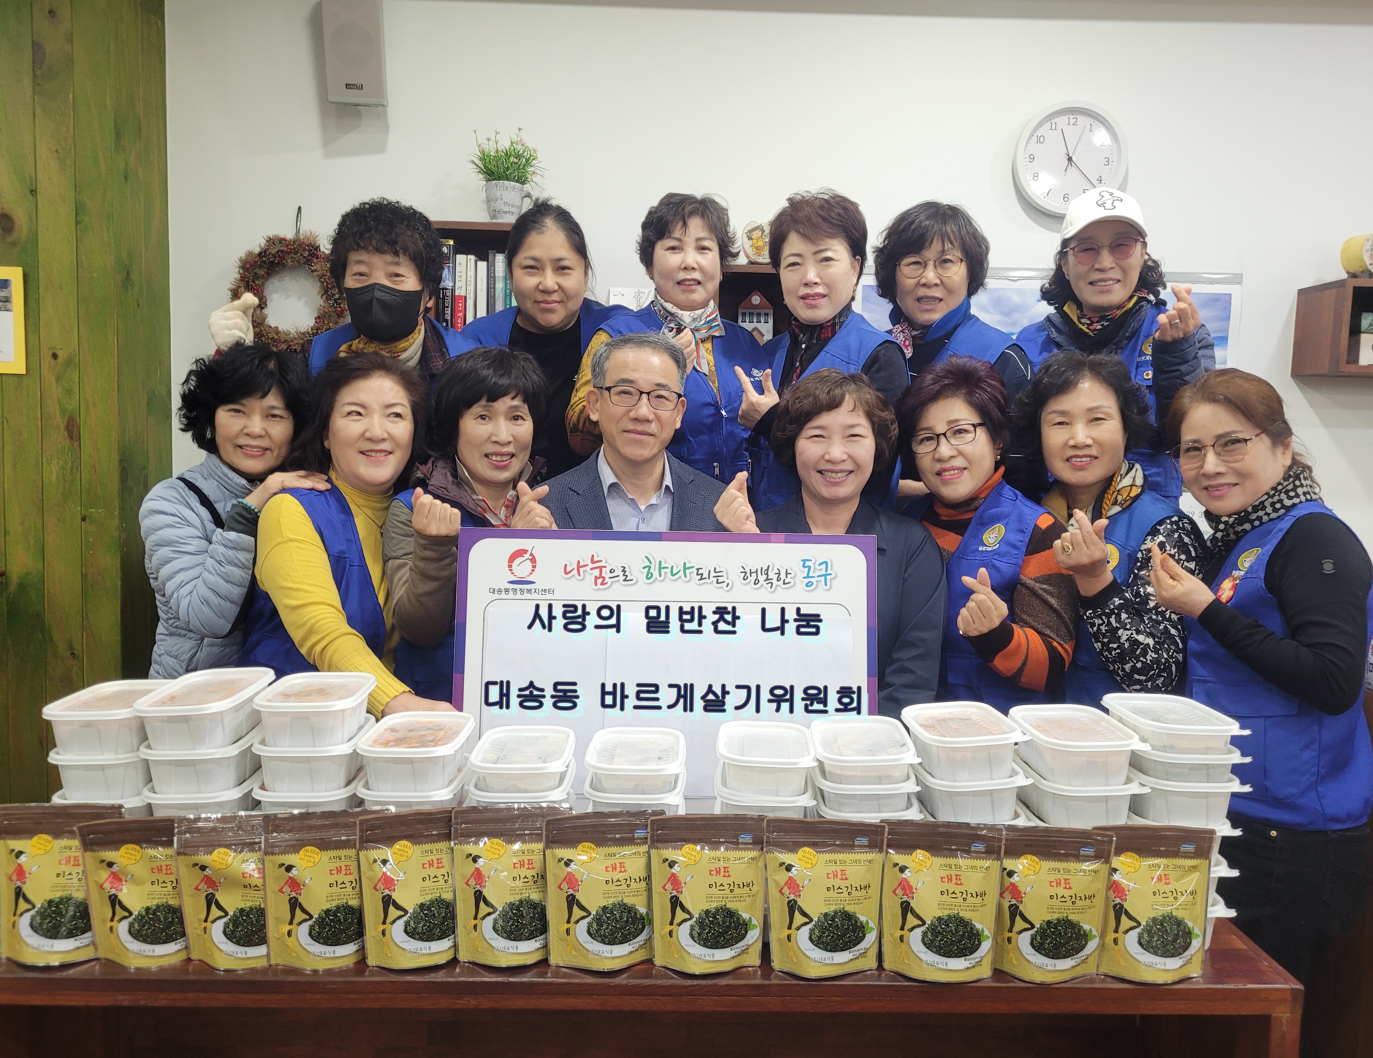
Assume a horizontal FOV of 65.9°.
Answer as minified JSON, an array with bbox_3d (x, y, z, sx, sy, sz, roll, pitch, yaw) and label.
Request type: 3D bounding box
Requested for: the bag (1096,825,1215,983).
[{"bbox_3d":[0.557,0.444,1.266,0.142,0.177,0.050,1,0,1],"label":"bag"}]

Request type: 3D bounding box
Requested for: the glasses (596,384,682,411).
[{"bbox_3d":[-0.089,-0.239,1.944,0.143,0.043,0.145,5,5,-8],"label":"glasses"}]

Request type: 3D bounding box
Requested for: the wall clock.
[{"bbox_3d":[0.990,-0.953,2.730,0.288,0.288,0.045,1,5,-1],"label":"wall clock"}]

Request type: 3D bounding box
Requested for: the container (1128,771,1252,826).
[{"bbox_3d":[0.626,0.331,1.387,0.130,0.058,0.182,2,5,1],"label":"container"}]

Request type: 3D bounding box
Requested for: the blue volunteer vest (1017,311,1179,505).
[{"bbox_3d":[0.856,-0.146,2.210,0.410,0.600,0.270,2,5,15],"label":"blue volunteer vest"}]

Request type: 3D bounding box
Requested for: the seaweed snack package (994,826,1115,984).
[{"bbox_3d":[0.434,0.446,1.271,0.143,0.171,0.050,4,-1,0],"label":"seaweed snack package"}]

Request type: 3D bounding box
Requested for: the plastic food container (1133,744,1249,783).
[{"bbox_3d":[0.701,0.321,1.544,0.140,0.042,0.202,1,4,-4],"label":"plastic food container"}]

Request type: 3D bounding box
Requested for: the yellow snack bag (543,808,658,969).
[{"bbox_3d":[-0.100,0.431,1.268,0.142,0.177,0.050,1,0,-7],"label":"yellow snack bag"}]

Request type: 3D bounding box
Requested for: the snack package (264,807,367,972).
[{"bbox_3d":[-0.462,0.461,1.360,0.152,0.200,0.055,0,4,-9],"label":"snack package"}]

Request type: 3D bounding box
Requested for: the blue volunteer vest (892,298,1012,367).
[{"bbox_3d":[0.487,-0.125,2.050,0.390,0.590,0.260,2,5,14],"label":"blue volunteer vest"}]

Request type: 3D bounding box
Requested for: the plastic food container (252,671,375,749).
[{"bbox_3d":[-0.517,0.252,1.488,0.134,0.061,0.202,1,4,-4],"label":"plastic food container"}]

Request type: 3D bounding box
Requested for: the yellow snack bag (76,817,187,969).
[{"bbox_3d":[-0.639,0.428,1.257,0.138,0.178,0.045,0,11,-8],"label":"yellow snack bag"}]

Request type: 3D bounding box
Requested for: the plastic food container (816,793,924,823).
[{"bbox_3d":[0.244,0.370,1.436,0.140,0.041,0.202,1,4,6],"label":"plastic food container"}]

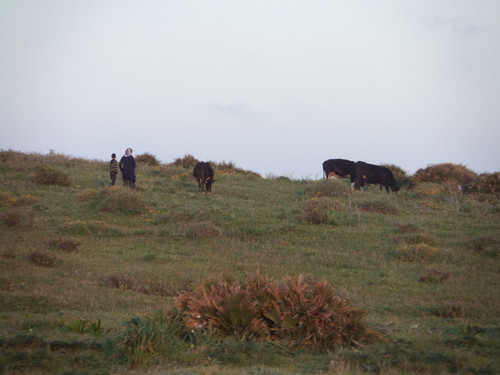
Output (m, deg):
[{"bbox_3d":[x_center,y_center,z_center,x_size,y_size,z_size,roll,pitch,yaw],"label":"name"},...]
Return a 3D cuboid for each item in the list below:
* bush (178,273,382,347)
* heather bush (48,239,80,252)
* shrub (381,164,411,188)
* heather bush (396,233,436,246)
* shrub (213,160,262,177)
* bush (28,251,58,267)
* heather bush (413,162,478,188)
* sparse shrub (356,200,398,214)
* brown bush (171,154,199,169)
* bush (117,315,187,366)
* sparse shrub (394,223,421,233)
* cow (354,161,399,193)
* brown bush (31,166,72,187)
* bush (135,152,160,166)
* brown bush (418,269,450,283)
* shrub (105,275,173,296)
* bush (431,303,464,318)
[{"bbox_3d":[0.400,1.711,62.000,2.890,1.066,2.312,0,-1,0],"label":"bush"},{"bbox_3d":[-4.743,1.483,113.000,0.794,0.333,0.675,0,-1,0],"label":"heather bush"},{"bbox_3d":[6.156,-0.444,187.000,1.354,1.058,1.218,0,-1,0],"label":"shrub"},{"bbox_3d":[4.370,1.365,116.000,1.018,0.342,0.866,0,-1,0],"label":"heather bush"},{"bbox_3d":[-0.556,-0.782,182.000,1.917,0.613,1.630,0,-1,0],"label":"shrub"},{"bbox_3d":[-4.765,1.638,102.000,0.692,0.358,0.600,0,-2,0],"label":"bush"},{"bbox_3d":[7.921,-0.489,180.000,2.606,1.027,2.000,0,-2,0],"label":"heather bush"},{"bbox_3d":[3.808,0.597,132.000,1.254,0.418,0.941,0,-1,0],"label":"sparse shrub"},{"bbox_3d":[-2.919,-1.159,197.000,1.248,0.605,1.100,0,-2,0],"label":"brown bush"},{"bbox_3d":[-1.493,2.319,67.000,1.061,0.765,0.900,0,-2,0],"label":"bush"},{"bbox_3d":[4.426,1.131,125.000,0.792,0.274,0.600,0,-2,0],"label":"sparse shrub"},{"bbox_3d":[4.980,-0.413,174.000,1.770,1.260,0.620,0,-1,-6],"label":"cow"},{"bbox_3d":[-7.949,-0.441,177.000,1.631,0.745,1.387,0,-1,0],"label":"brown bush"},{"bbox_3d":[-4.569,-1.248,197.000,1.217,0.605,1.000,0,-2,0],"label":"bush"},{"bbox_3d":[3.465,1.653,83.000,0.601,0.263,0.511,0,-1,0],"label":"brown bush"},{"bbox_3d":[-2.220,1.951,88.000,1.354,0.425,0.800,0,-2,0],"label":"shrub"},{"bbox_3d":[3.530,2.198,79.000,0.589,0.266,0.501,0,-1,0],"label":"bush"}]

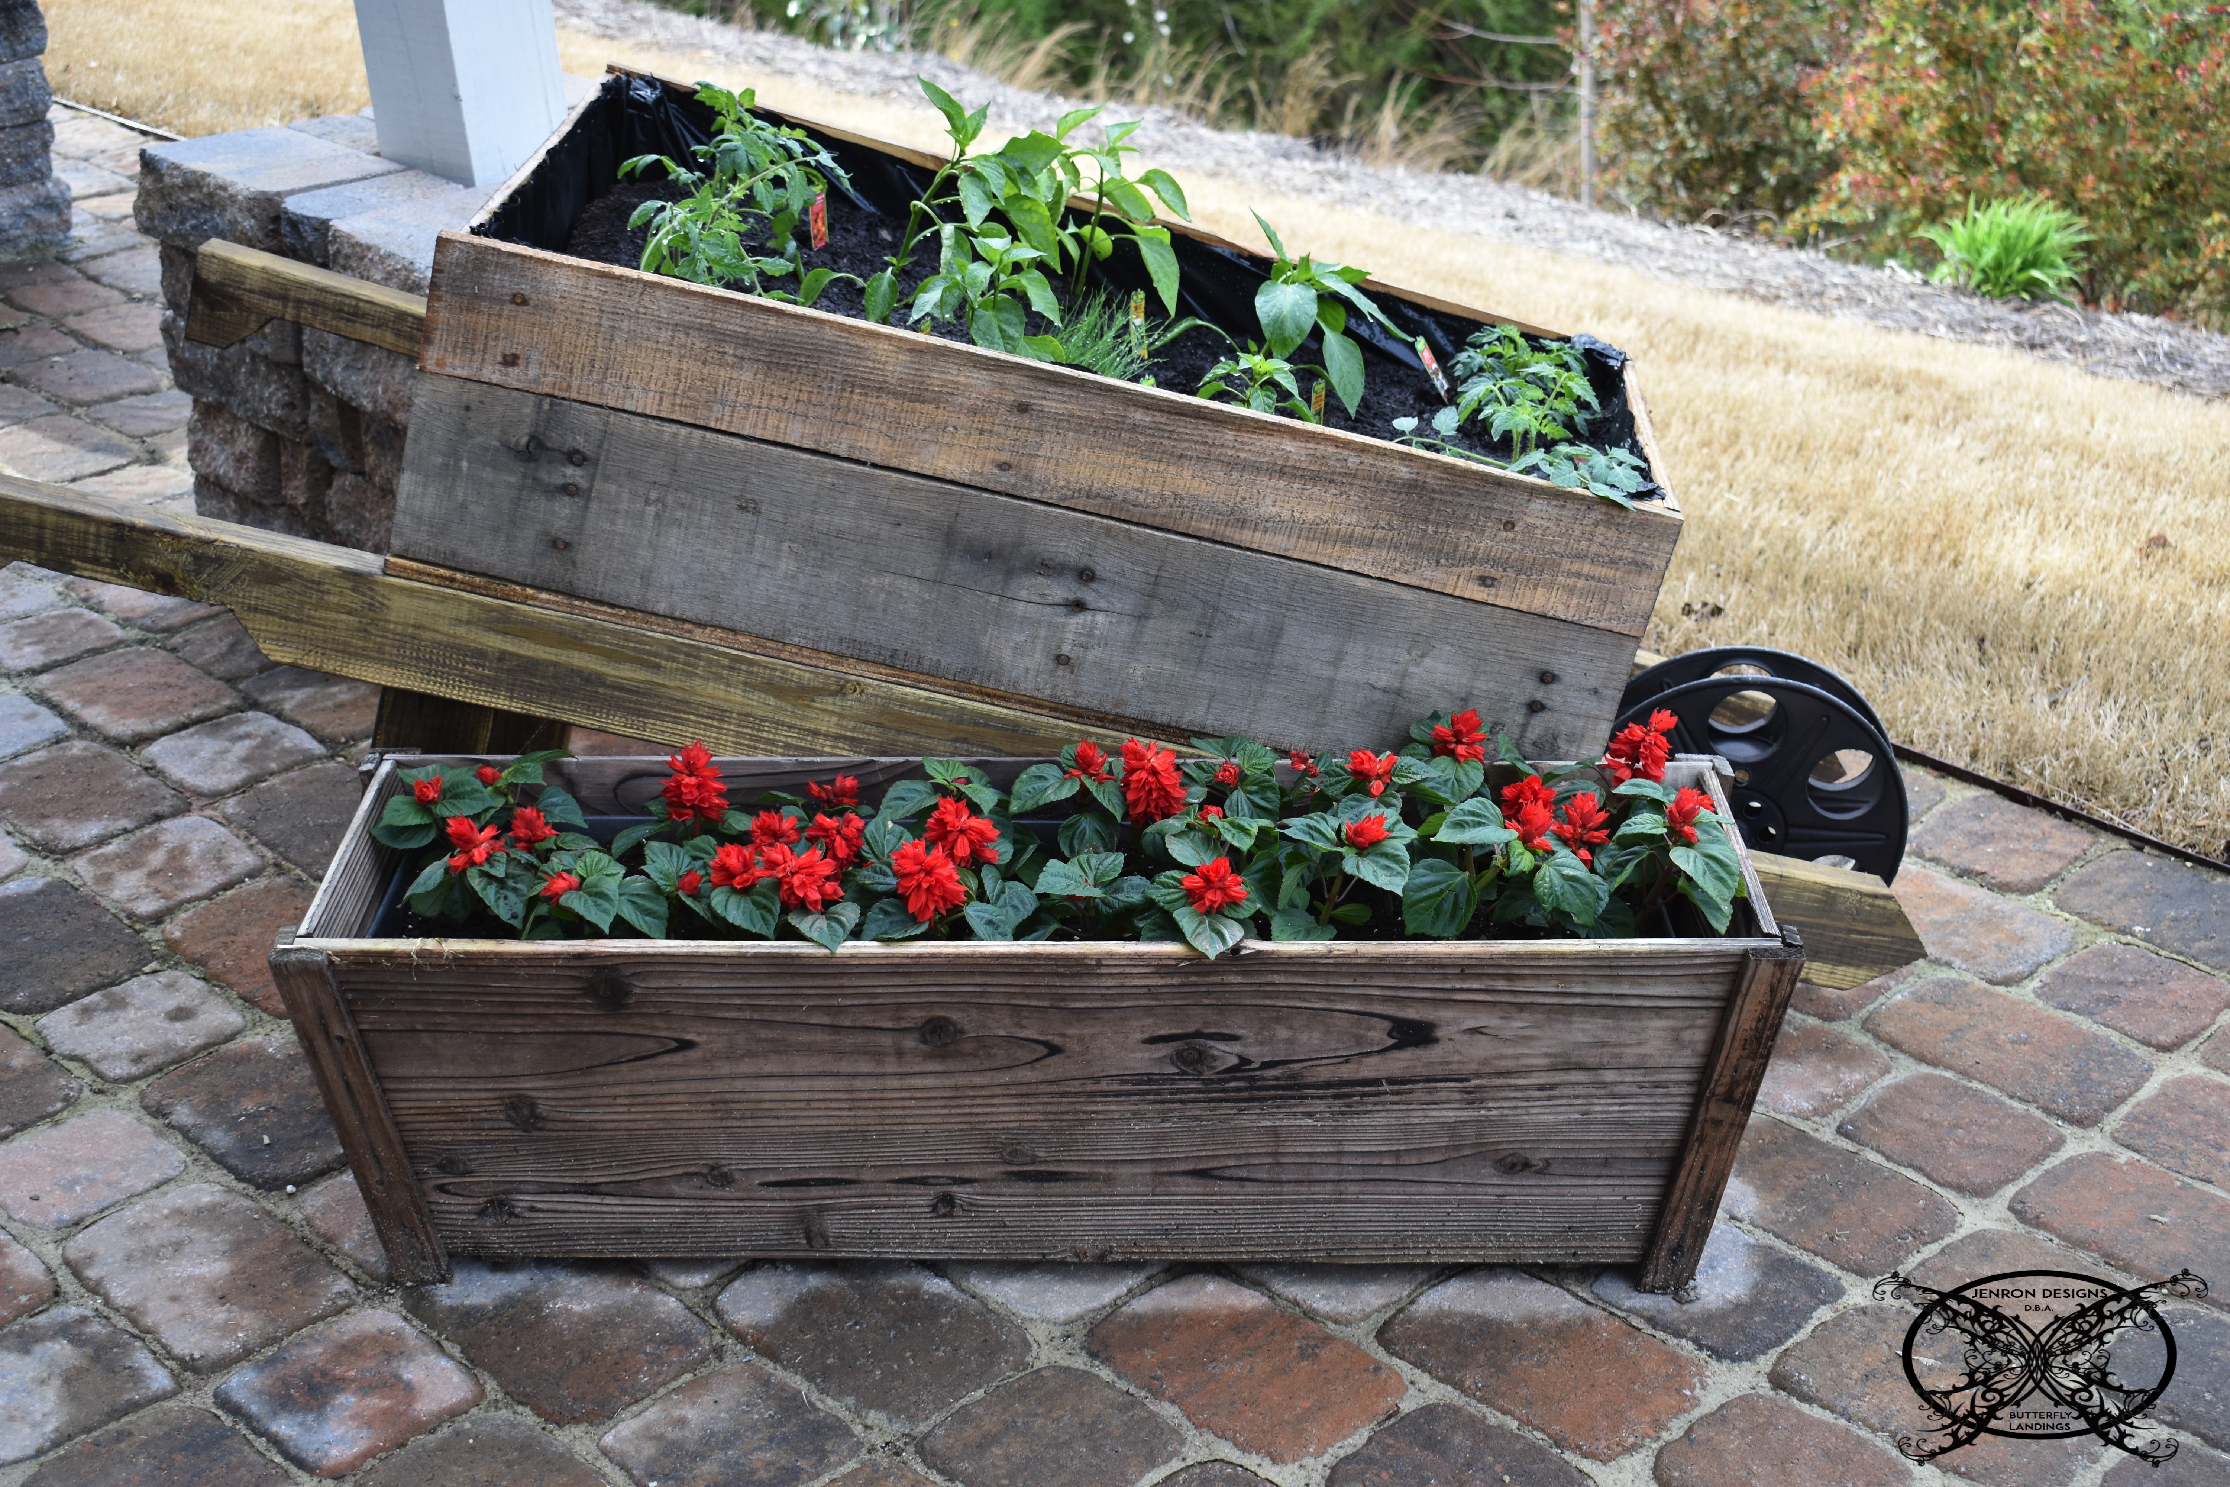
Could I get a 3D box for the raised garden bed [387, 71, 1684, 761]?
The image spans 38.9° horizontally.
[{"bbox_3d":[-0.049,-0.254,2.618,0.945,0.278,0.555,13,24,-3],"label":"raised garden bed"}]

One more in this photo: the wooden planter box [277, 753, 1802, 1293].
[{"bbox_3d":[-0.051,0.196,2.300,1.020,0.268,0.303,0,25,0],"label":"wooden planter box"}]

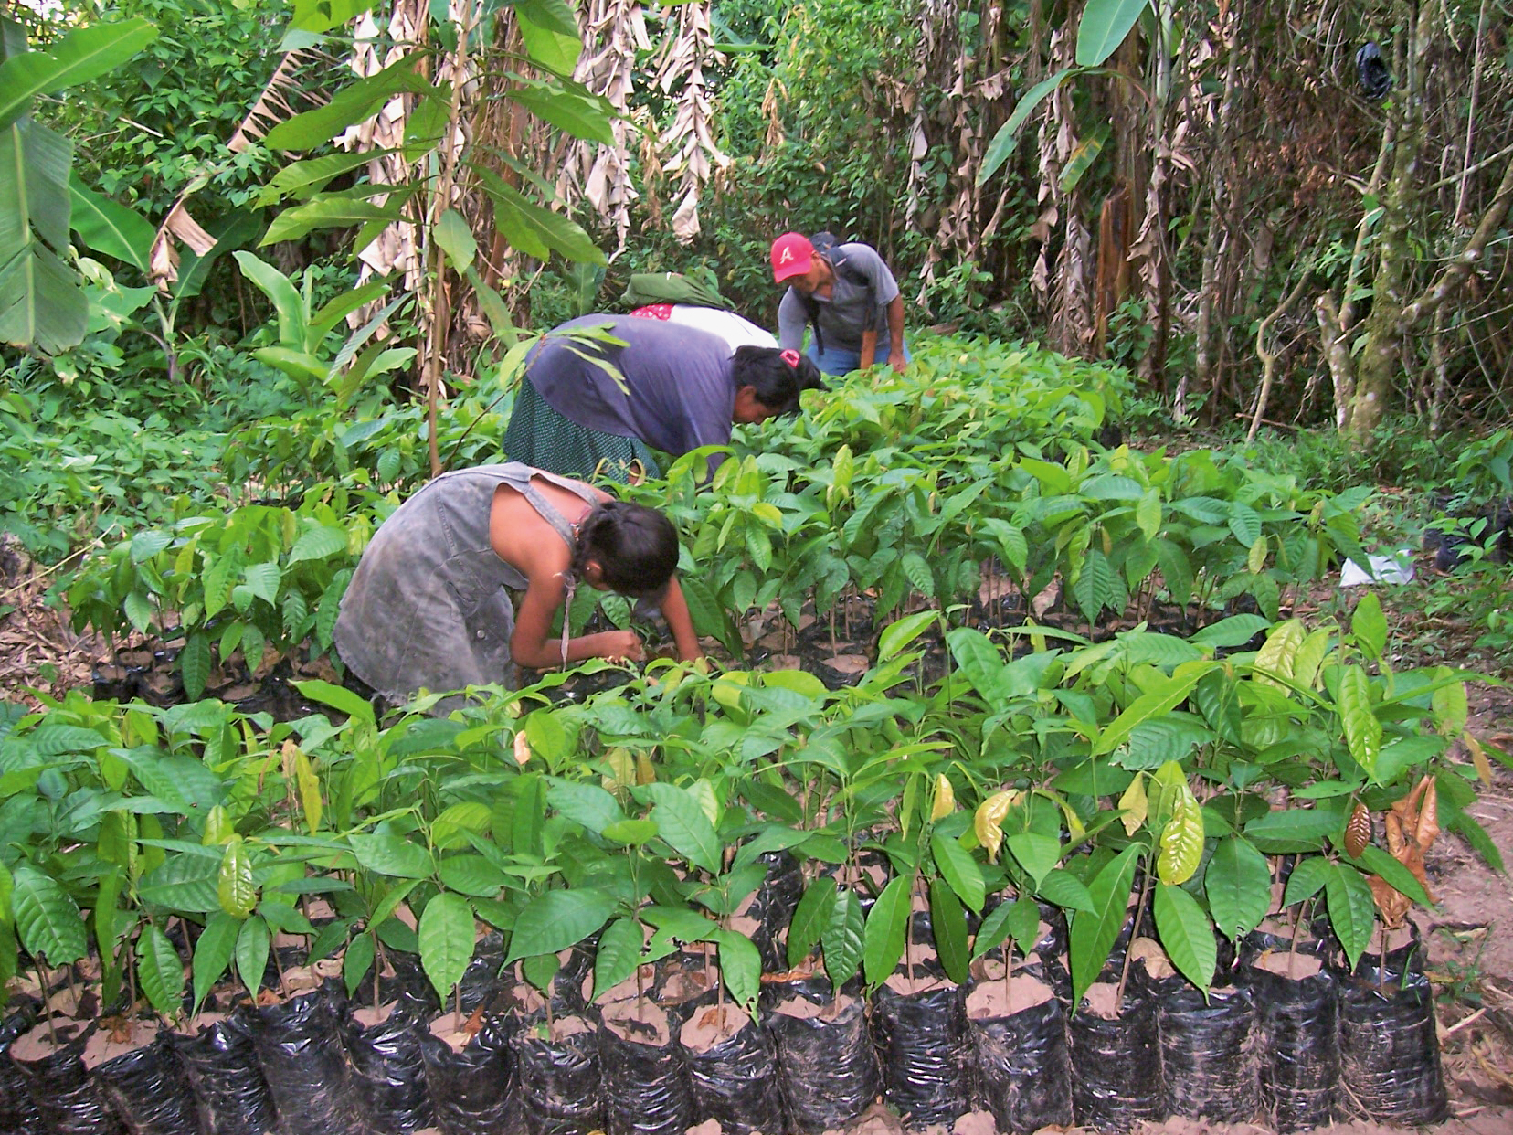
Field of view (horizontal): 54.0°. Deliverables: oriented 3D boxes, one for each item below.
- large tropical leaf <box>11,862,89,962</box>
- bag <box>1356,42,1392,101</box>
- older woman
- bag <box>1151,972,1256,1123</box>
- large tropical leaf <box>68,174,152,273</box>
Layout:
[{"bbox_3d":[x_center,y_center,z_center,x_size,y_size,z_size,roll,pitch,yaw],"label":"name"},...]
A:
[{"bbox_3d":[-0.866,0.425,1.820,0.090,0.125,0.060,-1,12,-6],"label":"large tropical leaf"},{"bbox_3d":[2.743,-2.202,6.600,0.160,0.260,0.140,0,12,0],"label":"bag"},{"bbox_3d":[-0.280,-0.316,4.430,0.950,0.900,0.500,0,12,0],"label":"older woman"},{"bbox_3d":[0.552,0.587,1.830,0.116,0.150,0.116,0,12,0],"label":"bag"},{"bbox_3d":[-2.710,-1.442,6.200,0.400,0.420,0.200,-1,12,-6],"label":"large tropical leaf"}]

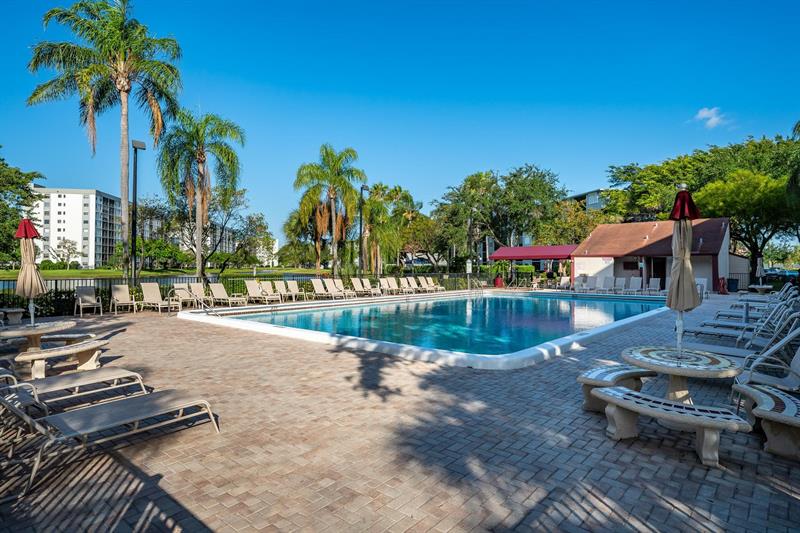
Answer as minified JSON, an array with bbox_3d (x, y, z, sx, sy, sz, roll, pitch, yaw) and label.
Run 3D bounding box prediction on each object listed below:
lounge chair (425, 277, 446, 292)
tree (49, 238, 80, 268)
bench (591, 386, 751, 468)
[{"bbox_3d":[2.330,1.210,29.500,1.550,0.970,0.660,0,0,45],"label":"lounge chair"},{"bbox_3d":[-90.000,-3.300,120.000,7.800,8.400,7.800,0,0,-37],"label":"tree"},{"bbox_3d":[2.365,1.435,3.990,0.580,0.410,1.260,0,0,-37],"label":"bench"}]

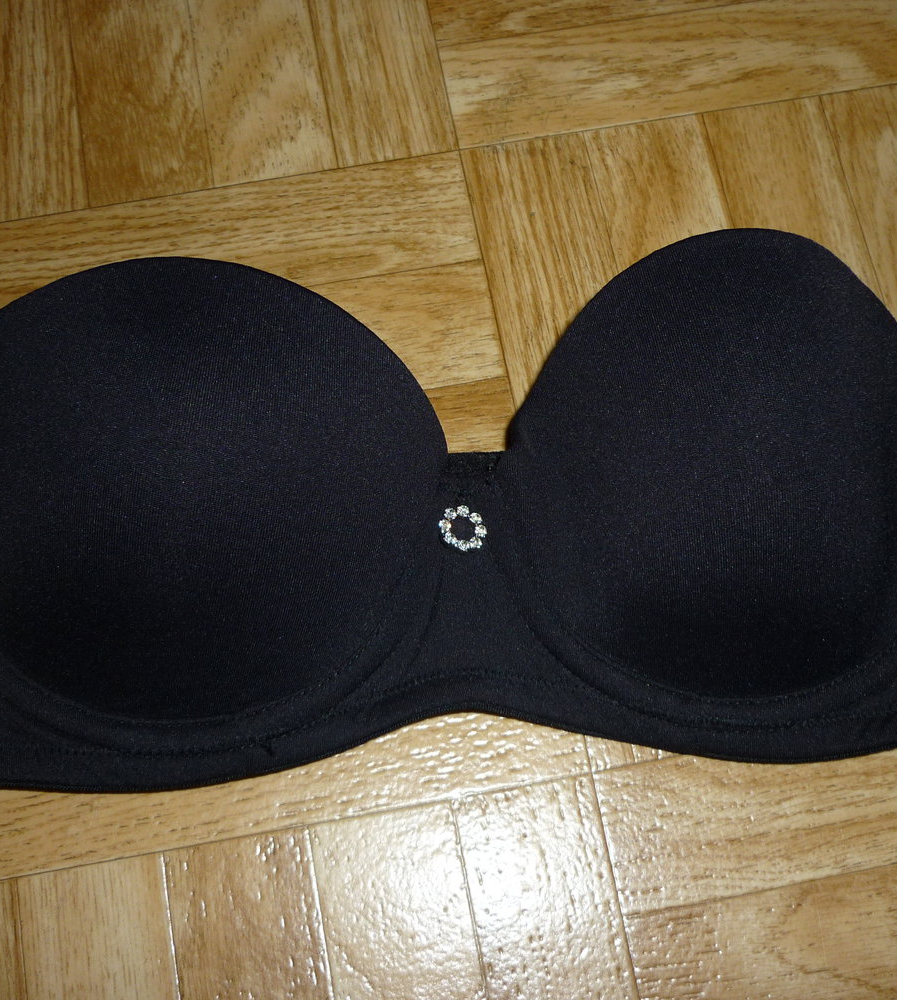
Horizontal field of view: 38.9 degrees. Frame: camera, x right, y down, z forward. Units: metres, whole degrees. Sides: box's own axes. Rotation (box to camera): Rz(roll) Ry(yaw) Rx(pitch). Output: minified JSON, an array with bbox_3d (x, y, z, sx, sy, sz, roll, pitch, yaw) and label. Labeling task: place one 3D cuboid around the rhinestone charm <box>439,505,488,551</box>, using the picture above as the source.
[{"bbox_3d":[0.004,0.008,0.375,0.014,0.004,0.014,1,73,0],"label":"rhinestone charm"}]

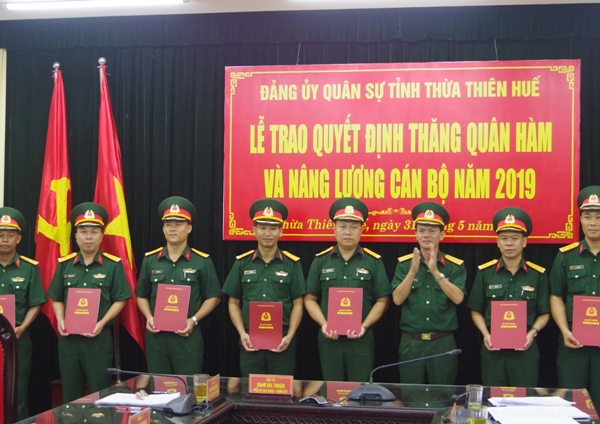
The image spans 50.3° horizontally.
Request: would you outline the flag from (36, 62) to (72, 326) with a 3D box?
[{"bbox_3d":[-1.864,-0.087,4.850,0.270,2.000,0.230,0,-1,6],"label":"flag"}]

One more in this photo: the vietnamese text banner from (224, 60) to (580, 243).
[{"bbox_3d":[0.787,-0.474,5.130,2.820,1.430,0.040,0,-1,6],"label":"vietnamese text banner"}]

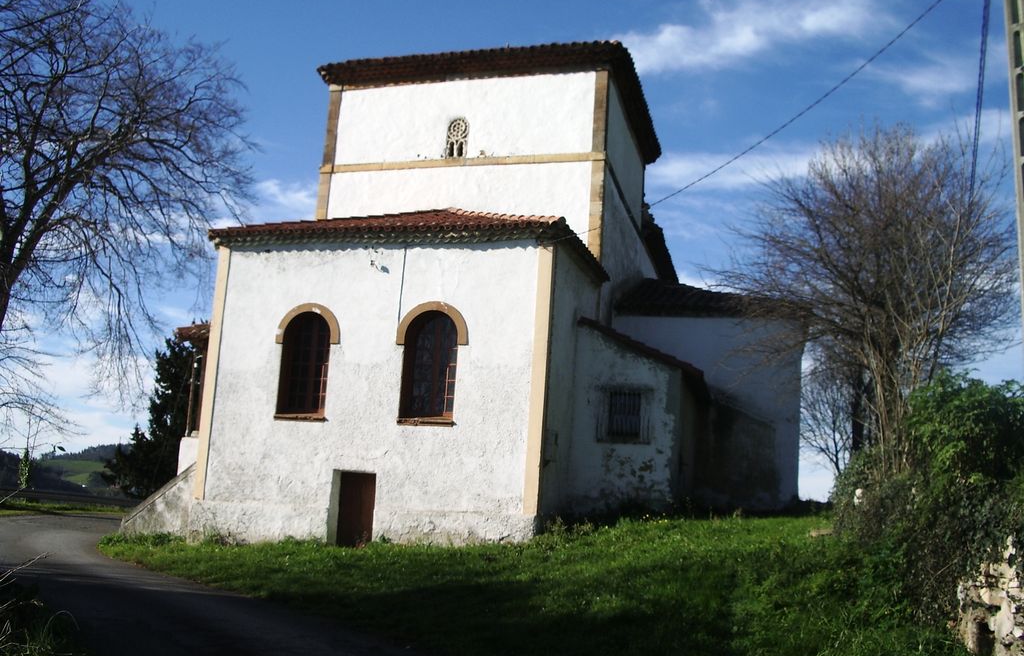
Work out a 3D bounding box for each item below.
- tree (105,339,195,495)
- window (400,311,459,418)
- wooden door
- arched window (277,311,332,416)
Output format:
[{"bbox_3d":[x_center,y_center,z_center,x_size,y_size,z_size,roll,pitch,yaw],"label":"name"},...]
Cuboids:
[{"bbox_3d":[-13.010,3.321,38.000,3.800,6.000,3.800,0,-11,16],"label":"tree"},{"bbox_3d":[-1.584,0.745,20.616,1.121,2.182,0.250,0,-11,16],"label":"window"},{"bbox_3d":[-3.057,3.629,20.663,0.880,1.445,0.100,0,-11,16],"label":"wooden door"},{"bbox_3d":[-4.205,0.757,21.354,1.079,2.168,0.250,0,-11,16],"label":"arched window"}]

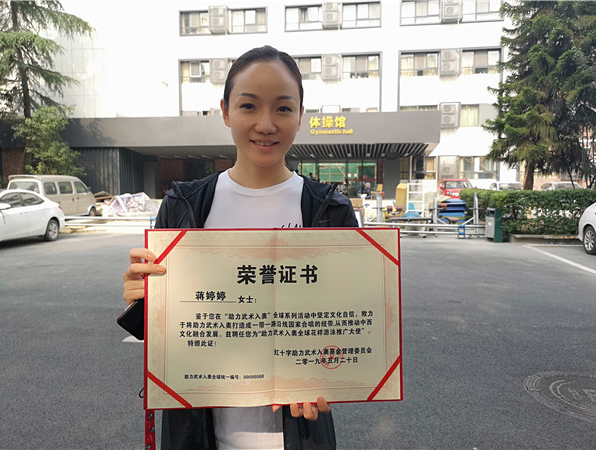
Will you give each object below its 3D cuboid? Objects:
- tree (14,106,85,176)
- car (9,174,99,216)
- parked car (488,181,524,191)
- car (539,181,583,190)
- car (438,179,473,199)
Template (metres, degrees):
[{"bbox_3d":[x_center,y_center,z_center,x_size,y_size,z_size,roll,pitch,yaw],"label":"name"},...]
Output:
[{"bbox_3d":[-13.240,-3.404,24.801,3.400,5.500,3.300,1,5,12],"label":"tree"},{"bbox_3d":[-10.846,-1.303,21.120,1.640,1.910,4.050,1,5,8],"label":"car"},{"bbox_3d":[11.555,-1.599,25.555,1.770,1.480,4.450,1,5,12],"label":"parked car"},{"bbox_3d":[14.255,-1.556,25.156,1.780,1.480,4.500,1,5,12],"label":"car"},{"bbox_3d":[8.855,-1.674,25.750,1.750,1.580,4.200,1,5,12],"label":"car"}]

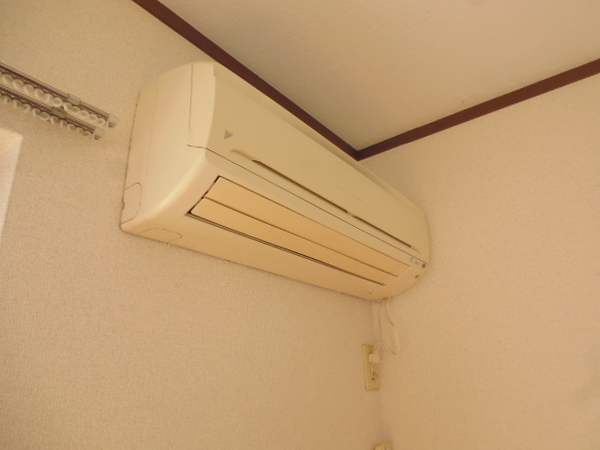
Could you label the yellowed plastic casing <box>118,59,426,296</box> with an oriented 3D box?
[{"bbox_3d":[0.043,-0.037,0.949,0.203,0.279,0.812,-17,-26,34],"label":"yellowed plastic casing"}]

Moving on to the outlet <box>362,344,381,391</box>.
[{"bbox_3d":[0.202,0.398,1.161,0.011,0.117,0.070,-17,-26,34],"label":"outlet"}]

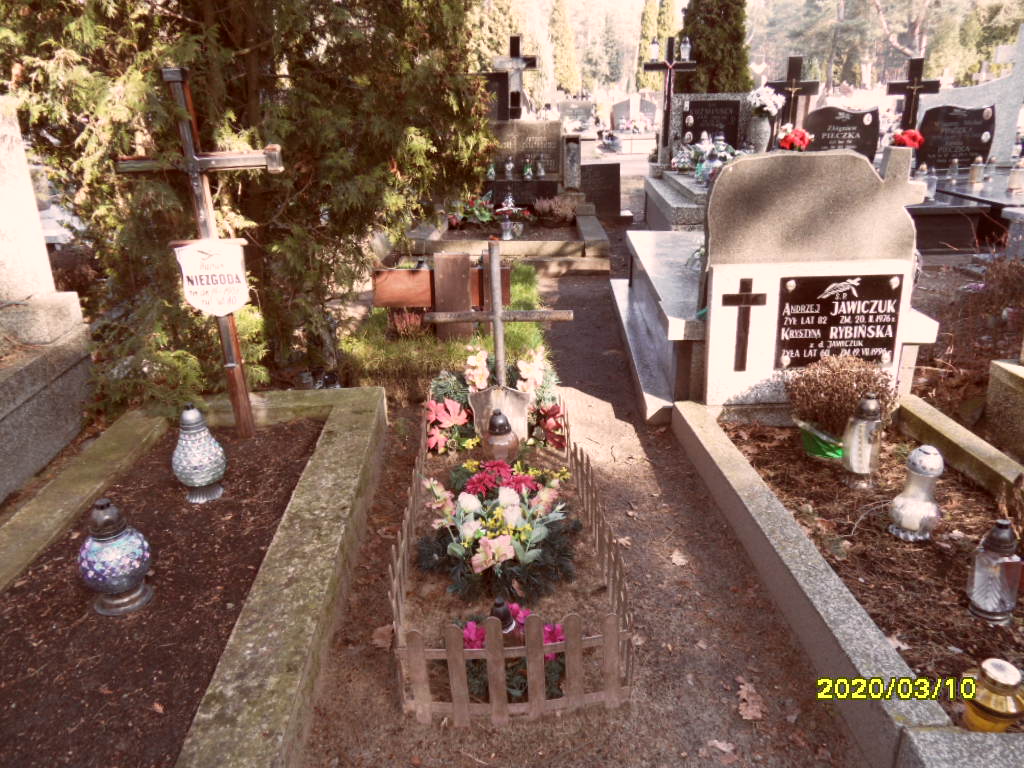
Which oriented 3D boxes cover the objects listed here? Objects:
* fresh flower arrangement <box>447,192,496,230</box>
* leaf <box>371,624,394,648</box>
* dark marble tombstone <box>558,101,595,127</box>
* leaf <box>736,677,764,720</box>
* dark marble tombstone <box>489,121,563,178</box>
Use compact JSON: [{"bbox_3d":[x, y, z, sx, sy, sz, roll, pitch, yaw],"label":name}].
[{"bbox_3d":[-0.362,-1.532,6.148,0.420,0.280,0.320,-1,22,-2],"label":"fresh flower arrangement"},{"bbox_3d":[-0.361,0.707,1.979,0.070,0.025,0.085,-2,22,-3],"label":"leaf"},{"bbox_3d":[1.390,-5.772,15.185,0.760,0.620,0.120,-1,22,-2],"label":"dark marble tombstone"},{"bbox_3d":[0.551,0.726,1.637,0.066,0.017,0.118,0,22,0],"label":"leaf"},{"bbox_3d":[0.085,-2.345,7.100,0.830,0.550,0.120,0,22,2],"label":"dark marble tombstone"}]

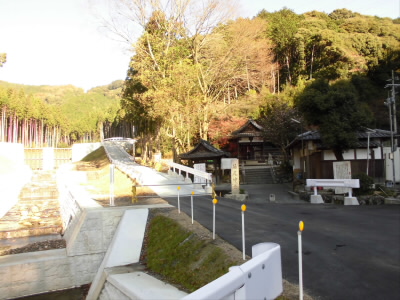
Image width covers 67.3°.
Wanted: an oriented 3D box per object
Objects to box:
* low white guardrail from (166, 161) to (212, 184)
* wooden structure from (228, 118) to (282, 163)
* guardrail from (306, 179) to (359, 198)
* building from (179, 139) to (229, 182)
[{"bbox_3d":[-1.163,1.392,20.307,0.240,0.740,12.696,0,1,-16],"label":"low white guardrail"},{"bbox_3d":[5.987,-0.934,33.000,5.000,4.600,4.800,-2,-3,13],"label":"wooden structure"},{"bbox_3d":[5.778,1.661,13.200,0.240,0.770,2.400,1,-4,-40],"label":"guardrail"},{"bbox_3d":[0.371,0.949,24.800,3.400,3.650,3.100,-2,-3,19],"label":"building"}]

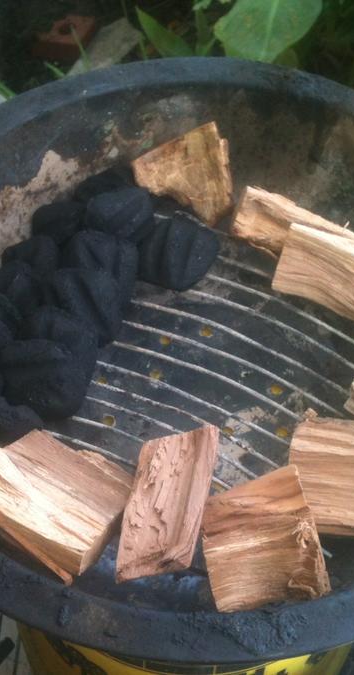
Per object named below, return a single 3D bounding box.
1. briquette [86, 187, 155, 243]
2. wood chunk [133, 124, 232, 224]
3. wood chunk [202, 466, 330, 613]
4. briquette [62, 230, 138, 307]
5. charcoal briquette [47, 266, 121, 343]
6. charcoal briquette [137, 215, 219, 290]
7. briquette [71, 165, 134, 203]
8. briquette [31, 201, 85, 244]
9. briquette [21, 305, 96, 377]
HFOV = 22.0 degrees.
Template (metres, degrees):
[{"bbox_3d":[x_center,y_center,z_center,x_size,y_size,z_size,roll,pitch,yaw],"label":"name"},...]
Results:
[{"bbox_3d":[-0.037,-0.077,0.573,0.048,0.030,0.046,-18,30,2],"label":"briquette"},{"bbox_3d":[0.004,-0.109,0.603,0.066,0.062,0.036,4,20,-8],"label":"wood chunk"},{"bbox_3d":[0.045,0.104,0.467,0.053,0.049,0.051,-9,56,-8],"label":"wood chunk"},{"bbox_3d":[-0.048,-0.043,0.558,0.047,0.030,0.049,-18,91,-26],"label":"briquette"},{"bbox_3d":[-0.056,-0.018,0.543,0.030,0.049,0.046,-8,32,50],"label":"charcoal briquette"},{"bbox_3d":[0.001,-0.055,0.586,0.051,0.031,0.051,5,55,2],"label":"charcoal briquette"},{"bbox_3d":[-0.045,-0.090,0.596,0.048,0.030,0.047,-21,75,-20],"label":"briquette"},{"bbox_3d":[-0.069,-0.064,0.571,0.048,0.030,0.046,-40,96,-28],"label":"briquette"},{"bbox_3d":[-0.071,0.002,0.543,0.050,0.031,0.050,4,55,-6],"label":"briquette"}]

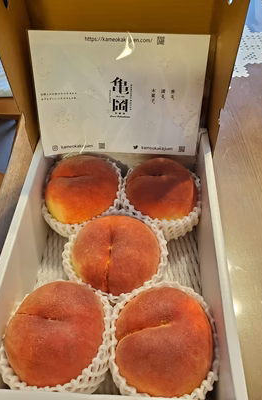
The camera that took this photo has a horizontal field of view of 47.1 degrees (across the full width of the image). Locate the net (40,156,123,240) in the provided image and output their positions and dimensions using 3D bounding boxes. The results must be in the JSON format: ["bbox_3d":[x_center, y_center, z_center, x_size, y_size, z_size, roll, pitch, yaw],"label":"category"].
[{"bbox_3d":[-0.061,0.001,0.407,0.103,0.067,0.103,1,55,4],"label":"net"}]

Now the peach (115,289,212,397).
[{"bbox_3d":[0.031,0.131,0.287,0.092,0.085,0.092,1,55,4],"label":"peach"}]

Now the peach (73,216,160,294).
[{"bbox_3d":[-0.015,0.064,0.332,0.096,0.088,0.096,1,55,4],"label":"peach"}]

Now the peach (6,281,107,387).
[{"bbox_3d":[-0.072,0.128,0.292,0.094,0.087,0.094,1,55,4],"label":"peach"}]

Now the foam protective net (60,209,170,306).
[{"bbox_3d":[-0.014,0.075,0.347,0.110,0.067,0.110,1,55,4],"label":"foam protective net"}]

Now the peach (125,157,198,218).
[{"bbox_3d":[0.039,-0.010,0.385,0.091,0.084,0.091,1,55,4],"label":"peach"}]

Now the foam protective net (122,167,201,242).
[{"bbox_3d":[0.040,0.003,0.404,0.102,0.065,0.102,1,55,4],"label":"foam protective net"}]

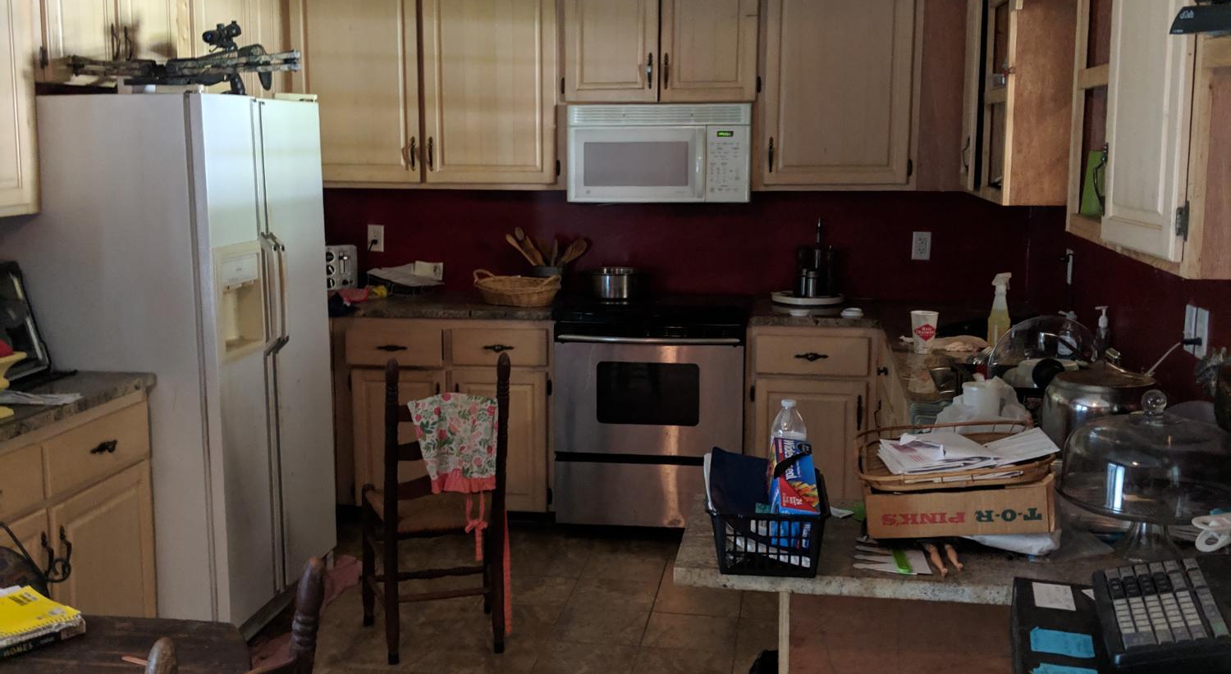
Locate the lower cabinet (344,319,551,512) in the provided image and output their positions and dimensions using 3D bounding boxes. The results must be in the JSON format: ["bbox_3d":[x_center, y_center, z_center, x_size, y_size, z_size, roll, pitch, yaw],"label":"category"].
[{"bbox_3d":[-0.639,0.273,5.506,0.890,0.800,0.630,1,10,9],"label":"lower cabinet"}]

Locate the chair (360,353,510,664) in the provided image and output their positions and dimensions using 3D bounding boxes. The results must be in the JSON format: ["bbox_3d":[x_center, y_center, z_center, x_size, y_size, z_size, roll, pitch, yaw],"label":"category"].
[{"bbox_3d":[-0.572,0.505,4.083,0.450,0.965,0.430,-3,9,-17],"label":"chair"}]

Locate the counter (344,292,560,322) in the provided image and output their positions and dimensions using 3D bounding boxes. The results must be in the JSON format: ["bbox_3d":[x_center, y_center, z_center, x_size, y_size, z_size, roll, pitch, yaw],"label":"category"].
[{"bbox_3d":[-0.631,-0.139,5.428,0.890,0.040,0.645,1,10,9],"label":"counter"}]

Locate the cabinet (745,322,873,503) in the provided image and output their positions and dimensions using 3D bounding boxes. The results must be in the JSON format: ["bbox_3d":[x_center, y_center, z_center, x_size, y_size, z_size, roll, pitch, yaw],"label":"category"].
[{"bbox_3d":[0.809,0.354,5.395,0.495,0.880,0.610,1,9,8],"label":"cabinet"}]

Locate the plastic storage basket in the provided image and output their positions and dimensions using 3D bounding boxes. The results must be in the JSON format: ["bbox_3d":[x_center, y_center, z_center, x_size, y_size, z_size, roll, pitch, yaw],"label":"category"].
[{"bbox_3d":[0.250,0.307,2.124,0.190,0.108,0.288,1,9,5],"label":"plastic storage basket"}]

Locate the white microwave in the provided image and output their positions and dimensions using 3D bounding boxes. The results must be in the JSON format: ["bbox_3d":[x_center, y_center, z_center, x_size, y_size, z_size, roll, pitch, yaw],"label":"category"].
[{"bbox_3d":[0.204,-0.782,5.443,0.757,0.400,0.400,1,9,8],"label":"white microwave"}]

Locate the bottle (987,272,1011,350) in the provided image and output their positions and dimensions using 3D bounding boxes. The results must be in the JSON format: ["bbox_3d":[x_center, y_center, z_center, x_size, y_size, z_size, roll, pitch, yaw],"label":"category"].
[{"bbox_3d":[1.254,-0.078,4.196,0.088,0.262,0.068,2,9,14],"label":"bottle"}]

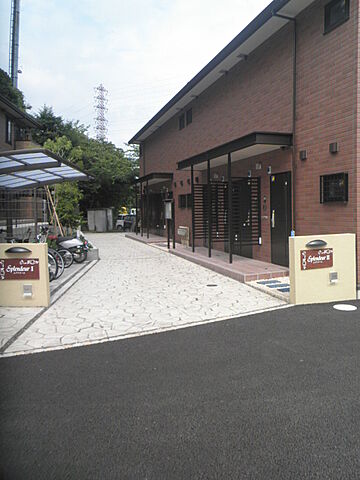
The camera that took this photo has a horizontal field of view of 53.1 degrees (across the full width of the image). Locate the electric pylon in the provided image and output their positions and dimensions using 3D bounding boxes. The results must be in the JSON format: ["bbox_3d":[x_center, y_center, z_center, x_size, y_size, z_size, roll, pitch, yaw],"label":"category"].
[{"bbox_3d":[-34.427,-40.697,161.451,7.500,56.700,7.000,-4,6,-27],"label":"electric pylon"}]

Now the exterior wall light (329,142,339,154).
[{"bbox_3d":[2.822,-1.676,6.603,0.080,0.190,0.180,-3,5,-18],"label":"exterior wall light"}]

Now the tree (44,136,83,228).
[{"bbox_3d":[-4.460,-1.900,13.800,1.500,4.110,1.450,-3,5,-18],"label":"tree"}]

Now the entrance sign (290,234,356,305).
[{"bbox_3d":[2.419,0.477,6.079,1.220,1.100,0.160,-3,5,-18],"label":"entrance sign"}]

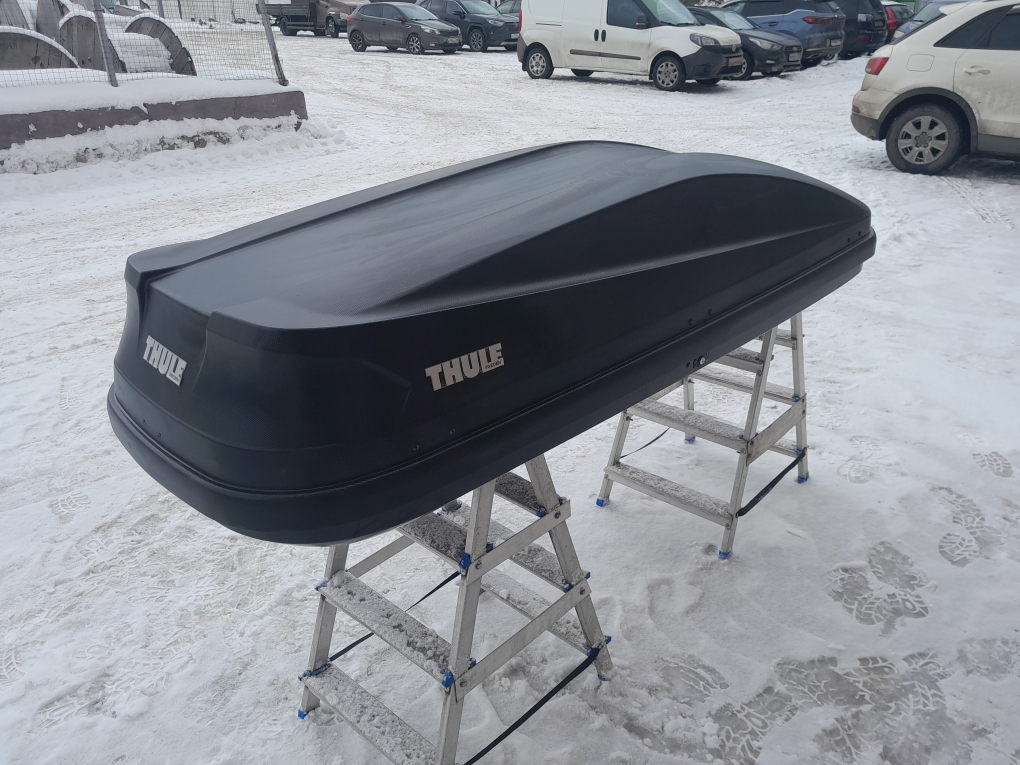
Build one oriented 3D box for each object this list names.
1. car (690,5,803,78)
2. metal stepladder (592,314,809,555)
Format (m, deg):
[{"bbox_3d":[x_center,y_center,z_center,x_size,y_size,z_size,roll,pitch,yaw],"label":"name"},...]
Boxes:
[{"bbox_3d":[4.500,-7.853,18.321,4.400,1.470,1.730,22,33,37],"label":"car"},{"bbox_3d":[0.692,0.016,2.664,0.490,0.830,0.640,21,33,37],"label":"metal stepladder"}]

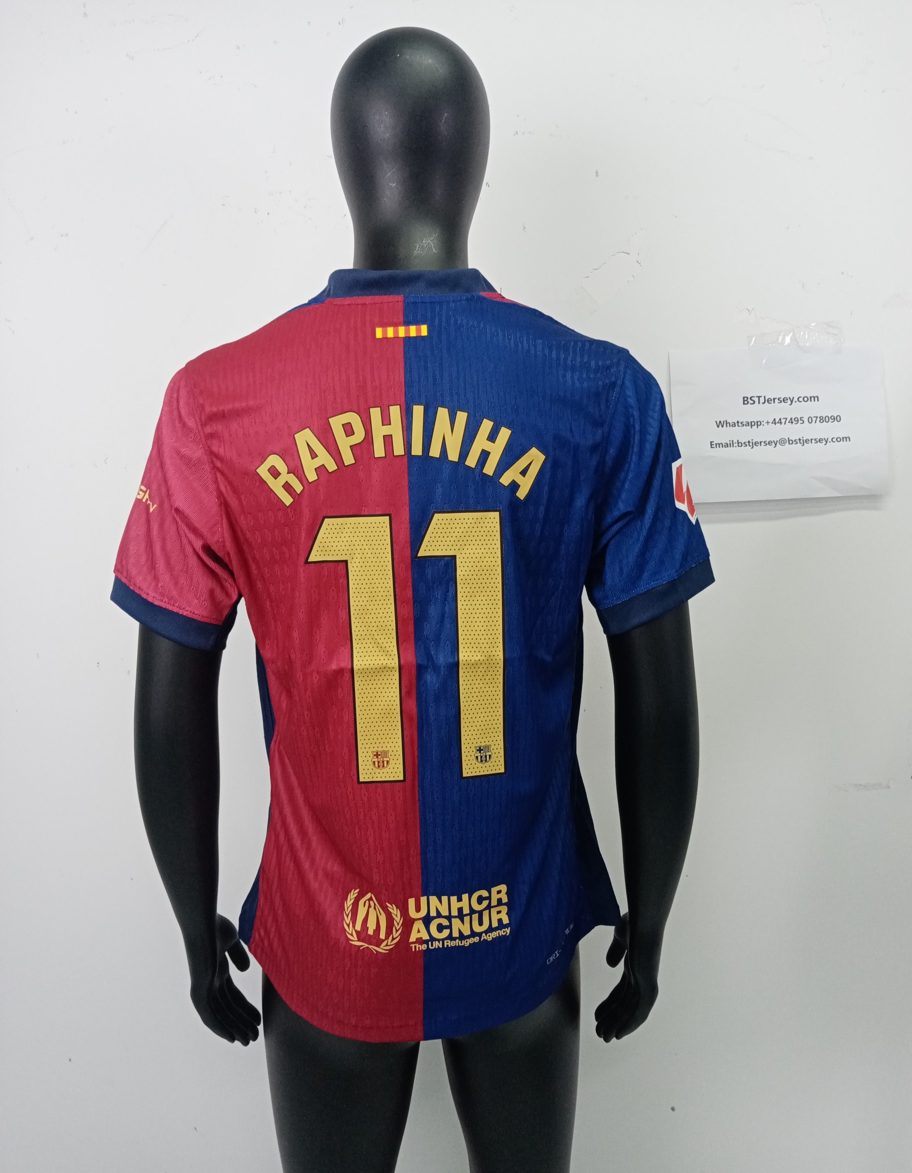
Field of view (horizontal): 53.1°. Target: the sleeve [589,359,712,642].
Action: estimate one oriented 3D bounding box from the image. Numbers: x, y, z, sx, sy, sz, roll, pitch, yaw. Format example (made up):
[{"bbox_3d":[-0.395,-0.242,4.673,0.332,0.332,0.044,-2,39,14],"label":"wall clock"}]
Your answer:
[{"bbox_3d":[0.199,-0.094,0.940,0.136,0.285,0.150,-1,3,0],"label":"sleeve"}]

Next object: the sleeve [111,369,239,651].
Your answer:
[{"bbox_3d":[-0.291,-0.079,0.945,0.136,0.285,0.150,-1,3,0],"label":"sleeve"}]

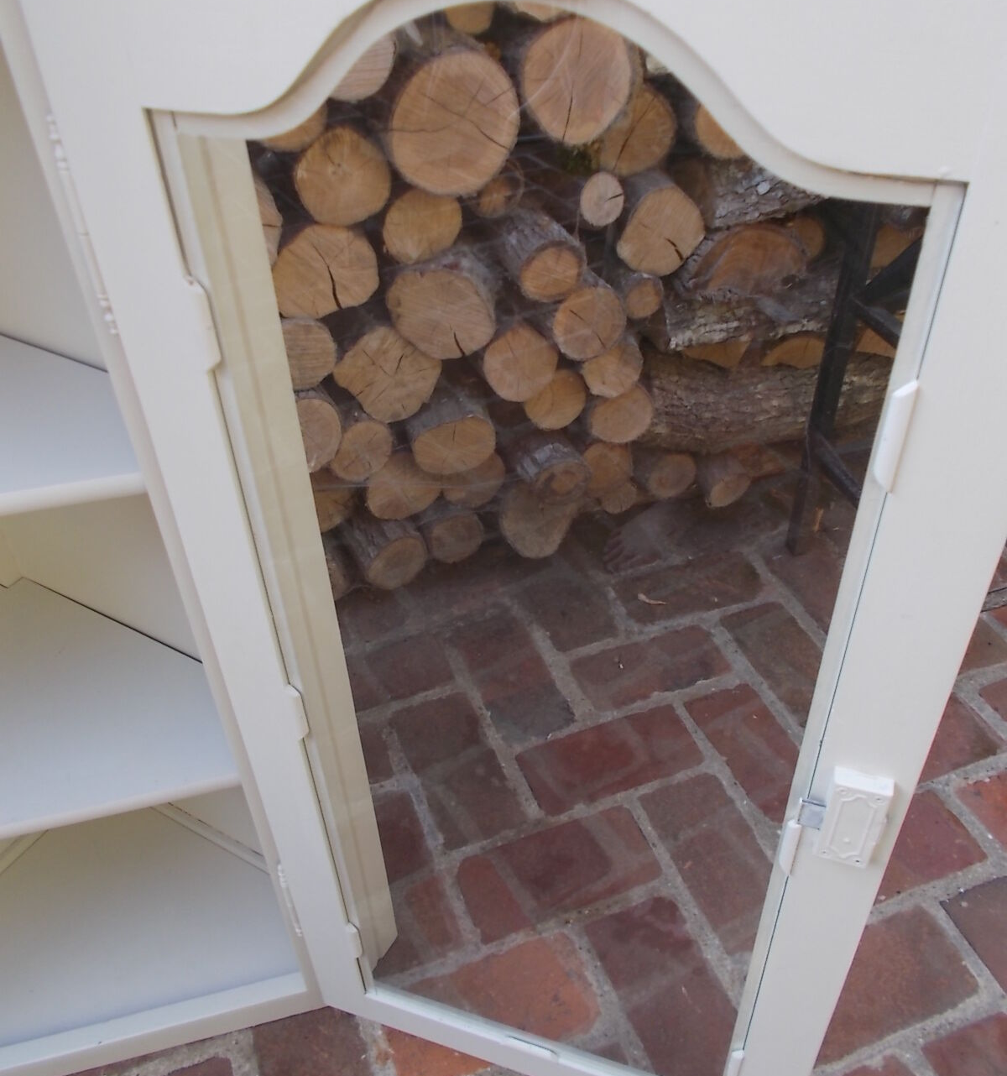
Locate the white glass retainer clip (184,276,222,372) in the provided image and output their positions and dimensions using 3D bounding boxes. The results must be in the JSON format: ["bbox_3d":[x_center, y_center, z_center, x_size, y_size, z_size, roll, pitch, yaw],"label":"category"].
[{"bbox_3d":[-0.140,-0.100,0.472,0.009,0.050,0.006,11,41,16],"label":"white glass retainer clip"}]

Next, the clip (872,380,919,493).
[{"bbox_3d":[0.152,-0.039,0.393,0.009,0.050,0.006,11,41,16],"label":"clip"}]

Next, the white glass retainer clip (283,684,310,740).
[{"bbox_3d":[-0.131,0.113,0.647,0.009,0.051,0.006,11,41,16],"label":"white glass retainer clip"}]

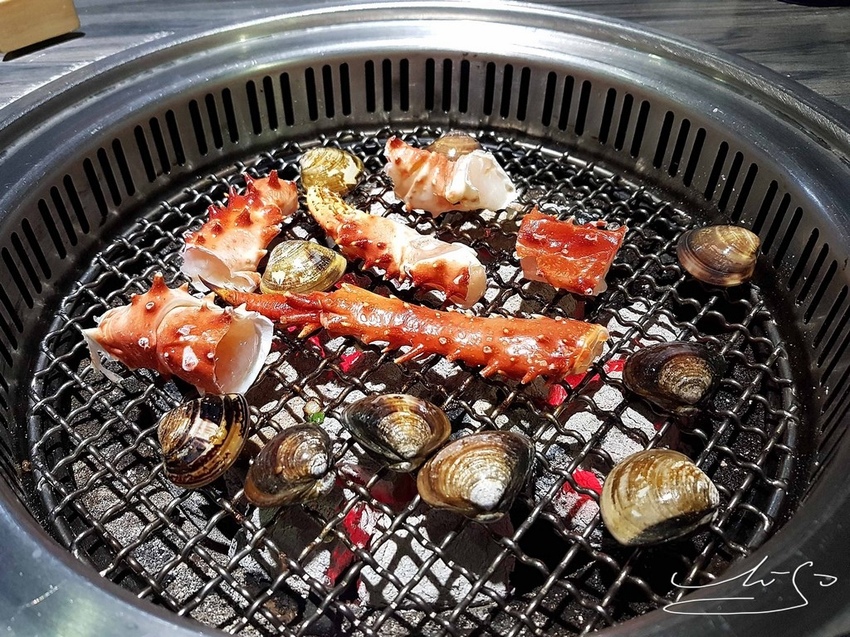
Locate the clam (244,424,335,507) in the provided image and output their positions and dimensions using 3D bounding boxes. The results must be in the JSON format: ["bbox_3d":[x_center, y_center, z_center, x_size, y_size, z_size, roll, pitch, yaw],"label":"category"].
[{"bbox_3d":[-0.045,0.049,0.214,0.026,0.017,0.034,30,51,25],"label":"clam"}]

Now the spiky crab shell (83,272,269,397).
[{"bbox_3d":[-0.092,0.005,0.242,0.063,0.034,0.036,11,46,9],"label":"spiky crab shell"}]

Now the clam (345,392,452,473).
[{"bbox_3d":[-0.010,0.039,0.224,0.038,0.018,0.029,11,46,9],"label":"clam"}]

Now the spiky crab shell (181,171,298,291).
[{"bbox_3d":[-0.082,-0.042,0.294,0.032,0.027,0.067,16,47,13],"label":"spiky crab shell"}]

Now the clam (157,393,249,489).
[{"bbox_3d":[-0.076,0.041,0.220,0.029,0.018,0.037,5,45,2],"label":"clam"}]

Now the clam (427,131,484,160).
[{"bbox_3d":[0.016,-0.091,0.354,0.035,0.019,0.033,1,45,-1],"label":"clam"}]

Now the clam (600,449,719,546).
[{"bbox_3d":[0.076,0.058,0.208,0.040,0.019,0.032,-20,49,-20],"label":"clam"}]

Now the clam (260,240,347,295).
[{"bbox_3d":[-0.054,-0.022,0.284,0.037,0.018,0.029,-18,49,-19],"label":"clam"}]

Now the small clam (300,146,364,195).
[{"bbox_3d":[-0.050,-0.078,0.338,0.035,0.019,0.036,5,45,2],"label":"small clam"}]

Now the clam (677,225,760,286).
[{"bbox_3d":[0.137,-0.031,0.297,0.035,0.021,0.040,35,54,28],"label":"clam"}]

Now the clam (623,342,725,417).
[{"bbox_3d":[0.095,0.022,0.245,0.038,0.019,0.032,-9,46,-11],"label":"clam"}]

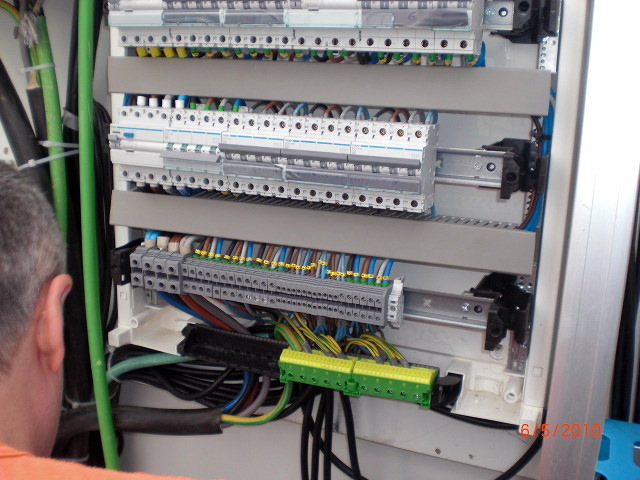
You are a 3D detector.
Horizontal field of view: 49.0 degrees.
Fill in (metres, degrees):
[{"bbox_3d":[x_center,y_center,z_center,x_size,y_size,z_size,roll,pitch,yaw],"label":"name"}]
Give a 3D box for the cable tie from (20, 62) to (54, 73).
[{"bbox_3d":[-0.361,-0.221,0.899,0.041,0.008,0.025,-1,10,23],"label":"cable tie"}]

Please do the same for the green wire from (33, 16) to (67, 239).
[{"bbox_3d":[-0.349,-0.137,0.910,0.021,0.288,0.020,2,11,22],"label":"green wire"}]

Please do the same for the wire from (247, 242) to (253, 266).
[{"bbox_3d":[-0.078,0.016,0.779,0.005,0.028,0.005,5,3,0],"label":"wire"}]

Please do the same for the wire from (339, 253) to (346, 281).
[{"bbox_3d":[0.024,0.028,0.739,0.004,0.031,0.004,5,4,22],"label":"wire"}]

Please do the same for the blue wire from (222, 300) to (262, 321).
[{"bbox_3d":[-0.088,0.081,0.802,0.048,0.018,0.016,7,13,21],"label":"blue wire"}]

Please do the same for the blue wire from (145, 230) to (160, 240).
[{"bbox_3d":[-0.194,-0.007,0.829,0.020,0.014,0.016,7,13,21],"label":"blue wire"}]

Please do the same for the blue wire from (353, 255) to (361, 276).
[{"bbox_3d":[0.039,0.027,0.731,0.007,0.025,0.008,7,13,21],"label":"blue wire"}]

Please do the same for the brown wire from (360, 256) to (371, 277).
[{"bbox_3d":[0.048,0.028,0.729,0.005,0.023,0.005,20,7,18],"label":"brown wire"}]

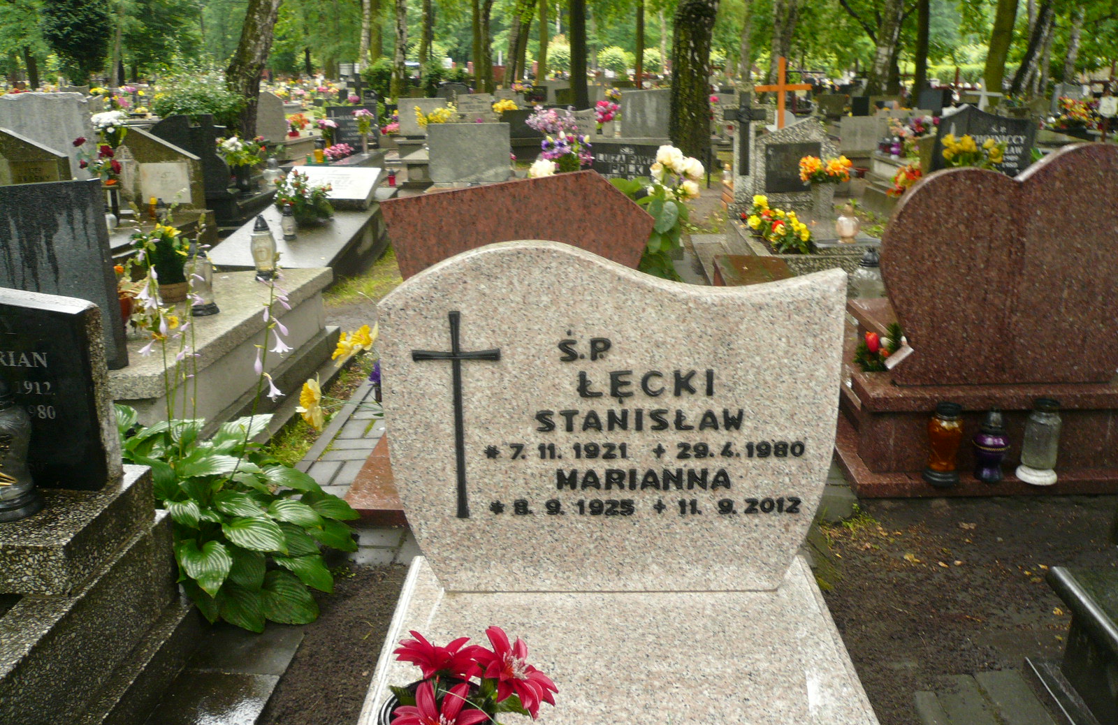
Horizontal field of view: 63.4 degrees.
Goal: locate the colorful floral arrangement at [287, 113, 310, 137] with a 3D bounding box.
[{"bbox_3d":[-4.461,-4.072,15.500,0.390,0.390,0.360,-1,18,1],"label":"colorful floral arrangement"}]

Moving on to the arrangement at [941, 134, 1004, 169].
[{"bbox_3d":[3.468,-1.758,7.600,0.490,0.360,0.360,-1,18,1],"label":"arrangement"}]

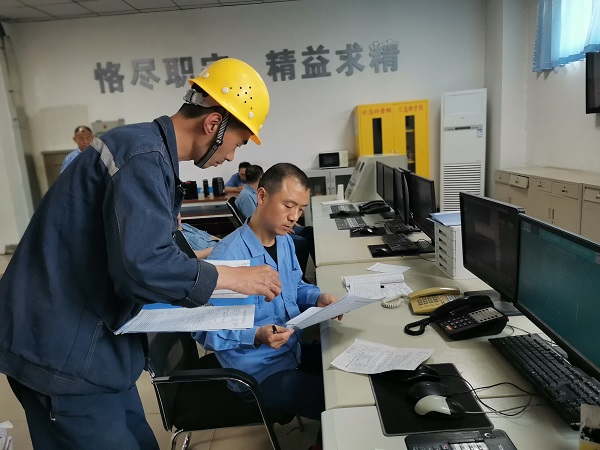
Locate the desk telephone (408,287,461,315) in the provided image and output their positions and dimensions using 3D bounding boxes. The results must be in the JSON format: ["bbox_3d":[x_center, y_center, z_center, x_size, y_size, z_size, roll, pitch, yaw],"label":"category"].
[{"bbox_3d":[0.546,0.286,1.785,0.205,0.068,0.165,-4,11,2],"label":"desk telephone"}]

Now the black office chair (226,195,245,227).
[{"bbox_3d":[-0.296,0.156,4.245,0.620,0.950,0.580,-4,12,-1],"label":"black office chair"}]

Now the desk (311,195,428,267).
[{"bbox_3d":[0.590,0.286,3.890,0.920,0.750,2.800,-4,11,2],"label":"desk"}]

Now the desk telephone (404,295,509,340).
[{"bbox_3d":[0.583,0.309,1.581,0.215,0.098,0.200,-6,12,-8],"label":"desk telephone"}]

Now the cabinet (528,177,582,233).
[{"bbox_3d":[2.660,-0.024,4.365,0.460,0.860,0.860,-4,11,0],"label":"cabinet"}]

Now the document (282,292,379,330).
[{"bbox_3d":[0.104,0.296,1.544,0.280,0.040,0.195,-17,4,-26],"label":"document"}]

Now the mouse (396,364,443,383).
[{"bbox_3d":[0.340,0.416,1.285,0.115,0.038,0.064,-4,11,5],"label":"mouse"}]

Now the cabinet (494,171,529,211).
[{"bbox_3d":[2.645,-0.183,5.175,0.460,0.860,0.800,-4,11,0],"label":"cabinet"}]

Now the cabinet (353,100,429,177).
[{"bbox_3d":[1.331,-0.815,6.462,0.940,1.800,0.450,-4,11,2],"label":"cabinet"}]

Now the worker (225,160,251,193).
[{"bbox_3d":[-0.658,-0.265,5.982,0.560,1.130,0.750,-7,12,-15],"label":"worker"}]

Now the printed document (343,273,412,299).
[{"bbox_3d":[0.356,0.265,2.070,0.290,0.030,0.230,-4,11,2],"label":"printed document"}]

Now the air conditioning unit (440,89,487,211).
[{"bbox_3d":[2.081,-0.731,5.679,0.510,1.825,0.360,0,12,21],"label":"air conditioning unit"}]

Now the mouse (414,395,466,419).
[{"bbox_3d":[0.347,0.449,1.113,0.107,0.036,0.060,-2,12,12],"label":"mouse"}]

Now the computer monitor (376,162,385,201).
[{"bbox_3d":[0.770,-0.381,4.184,0.190,0.385,0.480,-4,12,2],"label":"computer monitor"}]

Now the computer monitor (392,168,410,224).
[{"bbox_3d":[0.729,-0.183,3.151,0.190,0.410,0.490,-3,12,5],"label":"computer monitor"}]

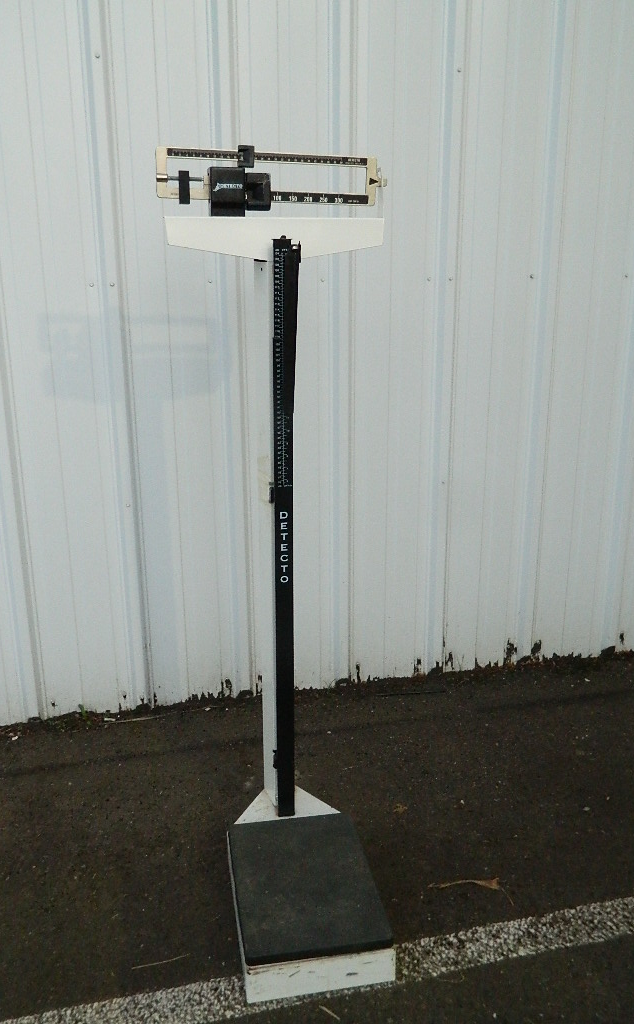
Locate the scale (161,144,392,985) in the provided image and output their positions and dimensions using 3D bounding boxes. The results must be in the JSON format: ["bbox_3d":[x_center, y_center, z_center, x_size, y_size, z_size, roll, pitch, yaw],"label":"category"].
[{"bbox_3d":[-0.044,0.084,1.530,0.436,1.462,0.527,-3,16,-9],"label":"scale"}]

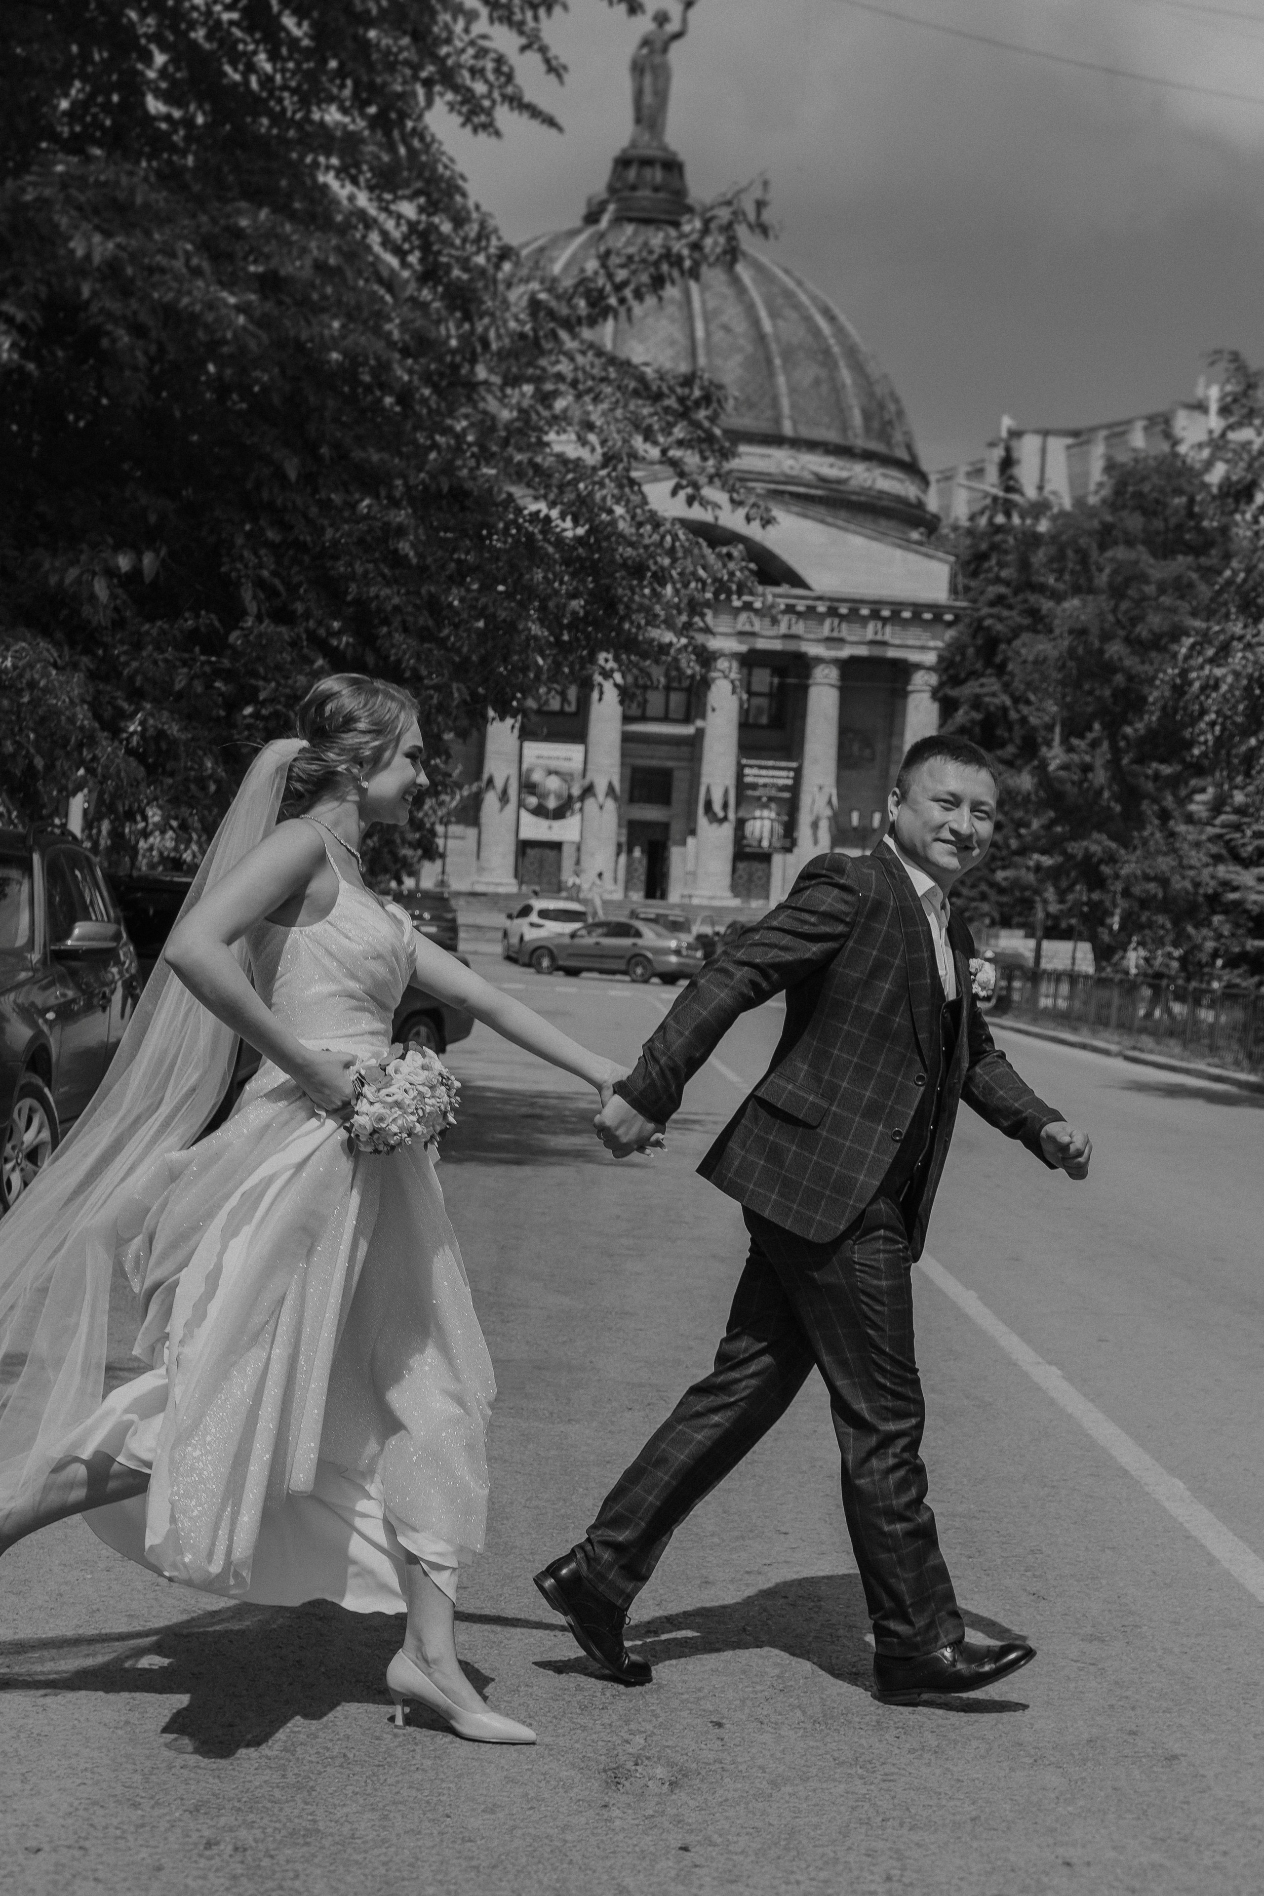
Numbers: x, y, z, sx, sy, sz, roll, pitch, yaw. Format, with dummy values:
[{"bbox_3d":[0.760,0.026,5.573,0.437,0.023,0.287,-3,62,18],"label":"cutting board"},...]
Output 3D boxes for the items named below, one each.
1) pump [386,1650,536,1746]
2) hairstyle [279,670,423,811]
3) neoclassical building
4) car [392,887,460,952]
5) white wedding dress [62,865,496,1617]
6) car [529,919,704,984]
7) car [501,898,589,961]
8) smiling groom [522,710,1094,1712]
[{"bbox_3d":[-0.281,1.220,4.987,0.238,0.125,0.080,3,0,18],"label":"pump"},{"bbox_3d":[-0.463,-0.335,5.020,0.220,0.230,0.190,3,0,-3],"label":"hairstyle"},{"bbox_3d":[0.064,-21.123,131.000,29.000,38.500,34.000,3,0,-9],"label":"neoclassical building"},{"bbox_3d":[-6.109,-0.734,89.000,1.850,1.760,4.600,3,0,-8],"label":"car"},{"bbox_3d":[-0.559,0.459,5.020,0.600,1.240,0.540,3,0,16],"label":"white wedding dress"},{"bbox_3d":[-0.353,0.053,72.800,4.250,1.420,1.680,3,0,23],"label":"car"},{"bbox_3d":[-2.256,-0.405,79.500,1.770,1.640,4.300,3,0,-12],"label":"car"},{"bbox_3d":[0.335,0.467,5.400,0.840,1.710,0.600,3,0,21],"label":"smiling groom"}]

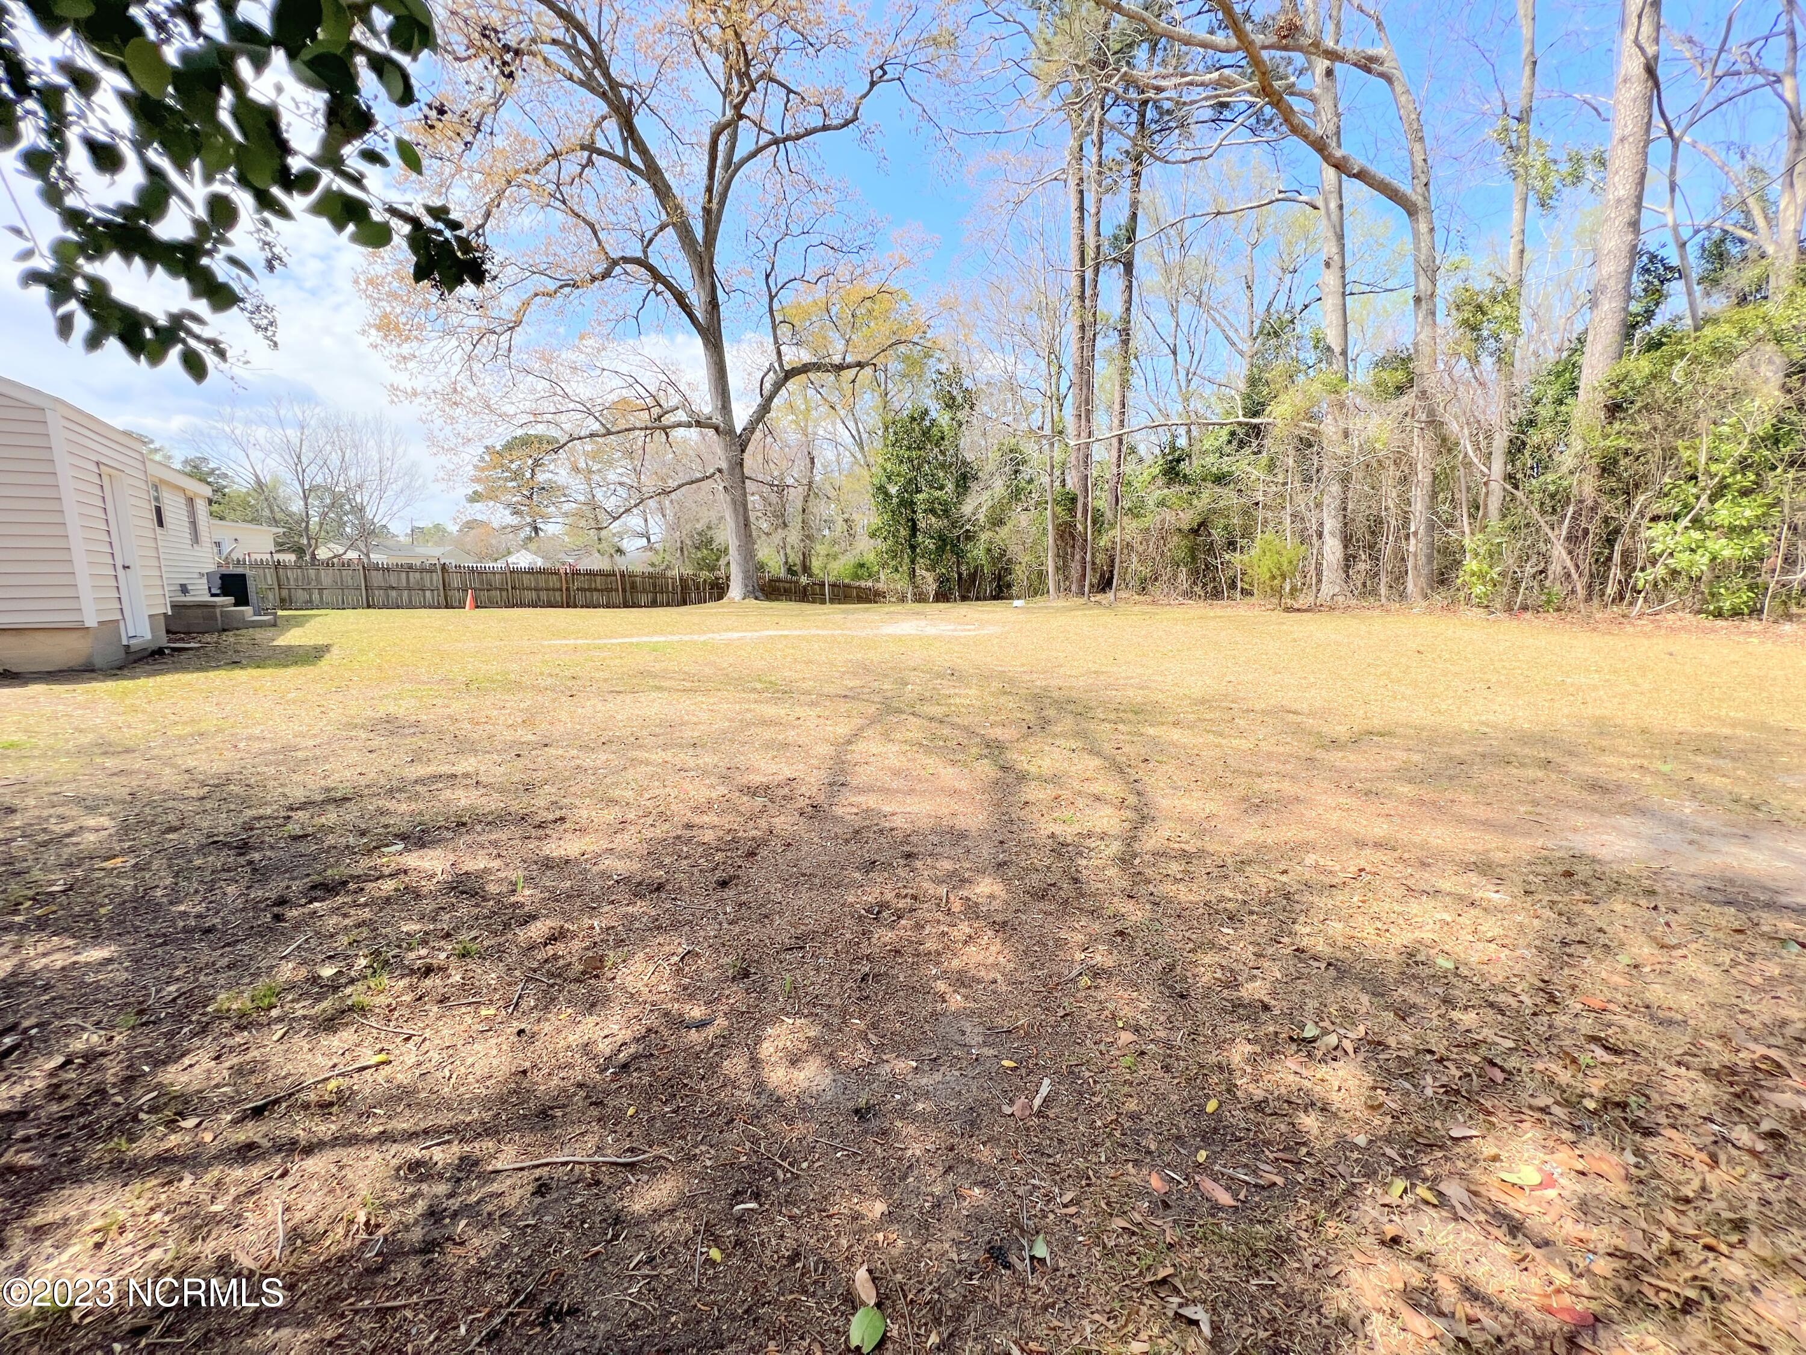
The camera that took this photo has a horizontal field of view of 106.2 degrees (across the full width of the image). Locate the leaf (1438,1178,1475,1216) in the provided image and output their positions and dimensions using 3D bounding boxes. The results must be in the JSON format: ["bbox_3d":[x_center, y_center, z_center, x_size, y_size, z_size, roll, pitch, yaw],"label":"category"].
[{"bbox_3d":[1.003,0.942,1.233,0.048,0.020,0.090,3,9,23],"label":"leaf"}]

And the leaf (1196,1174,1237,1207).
[{"bbox_3d":[0.577,0.947,1.251,0.038,0.018,0.080,-7,10,-36],"label":"leaf"}]

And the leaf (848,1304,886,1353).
[{"bbox_3d":[-0.054,0.989,1.029,0.047,0.015,0.061,1,8,15],"label":"leaf"}]

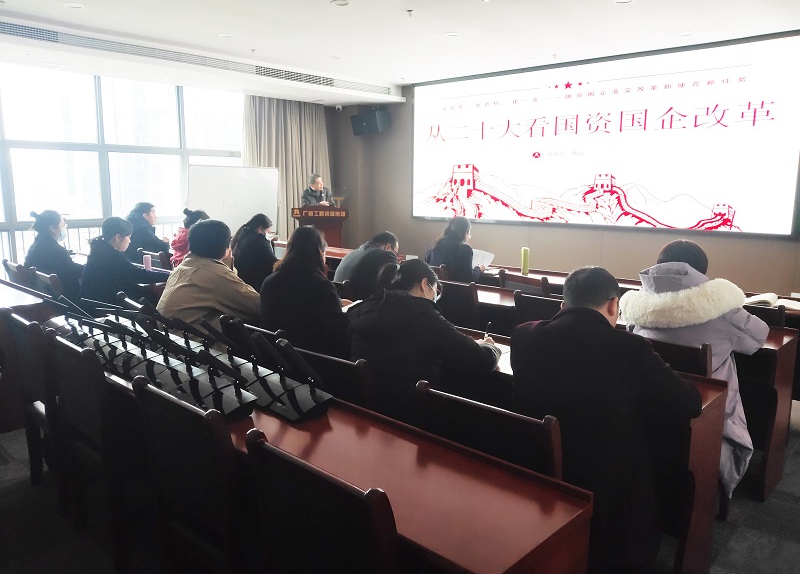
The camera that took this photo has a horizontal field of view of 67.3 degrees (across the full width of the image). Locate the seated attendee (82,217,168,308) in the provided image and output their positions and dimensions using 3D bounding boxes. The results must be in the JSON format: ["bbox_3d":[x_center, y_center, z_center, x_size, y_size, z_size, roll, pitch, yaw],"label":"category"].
[{"bbox_3d":[-2.322,0.078,5.067,0.480,1.310,0.740,9,13,42],"label":"seated attendee"}]

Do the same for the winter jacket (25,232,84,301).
[{"bbox_3d":[-2.679,-0.081,4.748,0.493,0.632,0.622,8,12,40],"label":"winter jacket"}]

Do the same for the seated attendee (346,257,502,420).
[{"bbox_3d":[0.106,0.476,2.593,0.580,1.200,0.780,9,13,43],"label":"seated attendee"}]

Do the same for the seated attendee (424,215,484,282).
[{"bbox_3d":[0.557,-0.009,5.684,0.480,1.280,0.740,9,13,42],"label":"seated attendee"}]

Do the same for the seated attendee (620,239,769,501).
[{"bbox_3d":[1.366,0.409,2.849,0.640,1.260,0.800,9,13,43],"label":"seated attendee"}]

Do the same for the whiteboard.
[{"bbox_3d":[-2.370,-1.226,8.720,0.050,1.010,1.570,7,12,37],"label":"whiteboard"}]

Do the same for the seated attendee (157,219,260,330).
[{"bbox_3d":[-0.950,0.269,3.551,0.640,1.280,0.800,9,13,43],"label":"seated attendee"}]

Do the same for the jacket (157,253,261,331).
[{"bbox_3d":[-1.160,0.148,3.756,0.570,0.700,0.500,9,13,42],"label":"jacket"}]

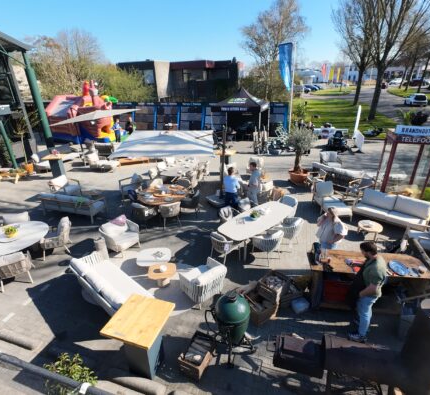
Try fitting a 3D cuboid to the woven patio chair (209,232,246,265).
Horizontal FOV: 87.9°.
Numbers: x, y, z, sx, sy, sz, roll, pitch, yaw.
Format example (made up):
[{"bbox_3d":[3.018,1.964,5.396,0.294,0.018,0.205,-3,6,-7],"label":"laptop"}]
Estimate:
[{"bbox_3d":[0.283,1.312,6.052,0.570,0.800,0.590,-20,30,-38],"label":"woven patio chair"}]

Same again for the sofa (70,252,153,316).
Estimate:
[{"bbox_3d":[-1.877,1.784,4.260,2.050,0.720,0.750,18,31,35],"label":"sofa"}]

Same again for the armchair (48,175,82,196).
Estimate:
[{"bbox_3d":[-6.862,-0.462,10.345,0.788,0.791,0.745,6,24,15],"label":"armchair"}]

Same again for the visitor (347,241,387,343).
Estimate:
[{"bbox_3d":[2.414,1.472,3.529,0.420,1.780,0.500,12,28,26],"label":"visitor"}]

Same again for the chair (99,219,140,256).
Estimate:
[{"bbox_3d":[-2.558,1.107,6.106,0.740,0.740,0.760,20,32,41],"label":"chair"}]

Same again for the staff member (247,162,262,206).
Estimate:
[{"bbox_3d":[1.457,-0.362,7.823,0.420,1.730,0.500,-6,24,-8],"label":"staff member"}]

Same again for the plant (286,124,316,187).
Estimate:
[{"bbox_3d":[3.674,-1.677,9.506,1.000,2.400,1.000,-1,25,0],"label":"plant"}]

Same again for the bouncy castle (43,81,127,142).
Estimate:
[{"bbox_3d":[-10.665,-7.013,18.500,4.400,4.500,4.200,12,26,27],"label":"bouncy castle"}]

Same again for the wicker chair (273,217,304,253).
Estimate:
[{"bbox_3d":[1.989,0.926,6.052,0.600,0.780,0.600,-18,28,-31],"label":"wicker chair"}]

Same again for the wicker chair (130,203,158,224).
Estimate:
[{"bbox_3d":[-2.213,0.460,7.039,0.600,0.780,0.600,15,29,30],"label":"wicker chair"}]

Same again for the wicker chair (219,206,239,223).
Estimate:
[{"bbox_3d":[0.516,0.785,7.289,0.581,0.790,0.552,-21,30,-38],"label":"wicker chair"}]

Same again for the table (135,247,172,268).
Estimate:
[{"bbox_3d":[-1.406,1.521,5.222,0.780,0.370,0.580,-5,25,-8],"label":"table"}]

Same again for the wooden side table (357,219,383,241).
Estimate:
[{"bbox_3d":[4.877,1.062,6.988,0.599,0.441,0.593,20,31,39],"label":"wooden side table"}]

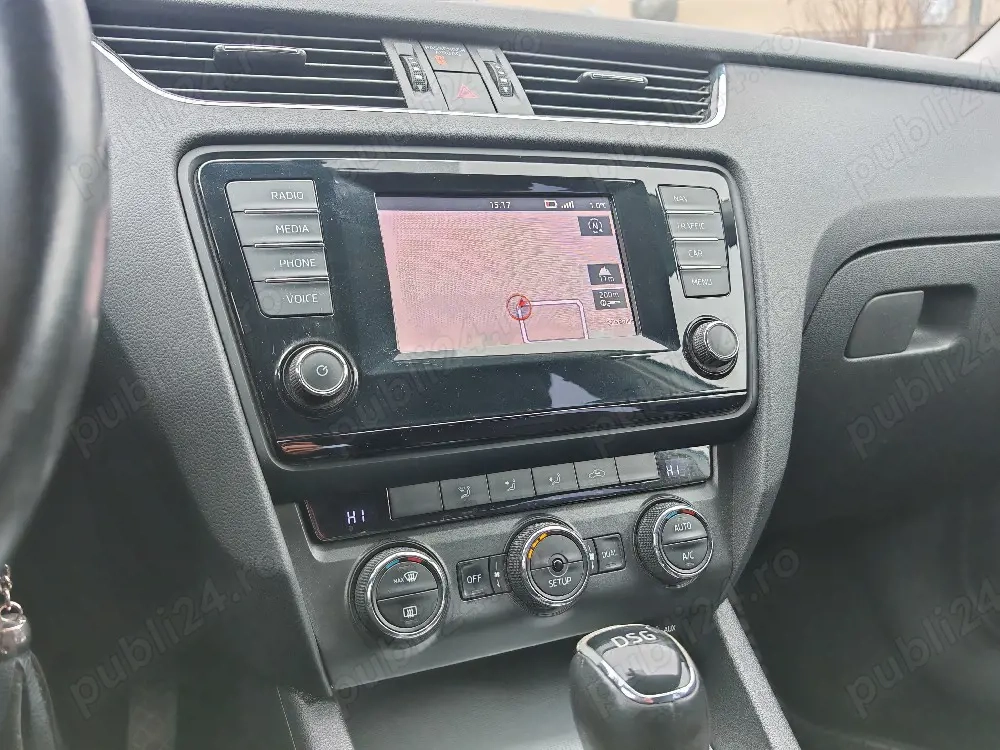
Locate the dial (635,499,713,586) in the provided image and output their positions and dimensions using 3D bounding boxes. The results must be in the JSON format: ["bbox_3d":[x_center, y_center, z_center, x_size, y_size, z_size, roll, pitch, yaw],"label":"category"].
[{"bbox_3d":[0.090,0.084,0.395,0.042,0.042,0.013,-5,-10,-23],"label":"dial"}]

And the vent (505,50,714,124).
[{"bbox_3d":[0.074,-0.170,0.476,0.143,0.025,0.060,-5,55,-23],"label":"vent"}]

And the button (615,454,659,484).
[{"bbox_3d":[0.072,0.049,0.417,0.024,0.015,0.008,-5,-9,-23],"label":"button"}]

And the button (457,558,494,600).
[{"bbox_3d":[-0.012,0.094,0.359,0.016,0.017,0.005,-5,-10,-23],"label":"button"}]

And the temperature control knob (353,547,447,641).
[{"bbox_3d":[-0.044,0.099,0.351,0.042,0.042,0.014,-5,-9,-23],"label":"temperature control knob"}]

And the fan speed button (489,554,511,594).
[{"bbox_3d":[-0.001,0.093,0.363,0.009,0.016,0.005,-5,-10,-23],"label":"fan speed button"}]

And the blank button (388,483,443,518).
[{"bbox_3d":[-0.039,0.057,0.357,0.025,0.014,0.005,-5,-10,-23],"label":"blank button"}]

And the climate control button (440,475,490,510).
[{"bbox_3d":[-0.018,0.057,0.379,0.024,0.015,0.008,-5,-9,-23],"label":"climate control button"}]

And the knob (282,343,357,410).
[{"bbox_3d":[-0.074,-0.001,0.323,0.029,0.029,0.013,-5,-12,-23],"label":"knob"}]

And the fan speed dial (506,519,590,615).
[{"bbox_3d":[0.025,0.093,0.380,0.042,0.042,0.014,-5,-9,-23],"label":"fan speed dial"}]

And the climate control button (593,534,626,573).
[{"bbox_3d":[0.056,0.091,0.402,0.015,0.018,0.008,-5,-9,-23],"label":"climate control button"}]

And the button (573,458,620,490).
[{"bbox_3d":[0.048,0.050,0.393,0.023,0.014,0.005,-5,-10,-23],"label":"button"}]

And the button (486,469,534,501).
[{"bbox_3d":[0.004,0.055,0.389,0.024,0.015,0.008,-5,-9,-23],"label":"button"}]

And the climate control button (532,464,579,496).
[{"bbox_3d":[0.027,0.051,0.384,0.023,0.014,0.005,-5,-10,-23],"label":"climate control button"}]

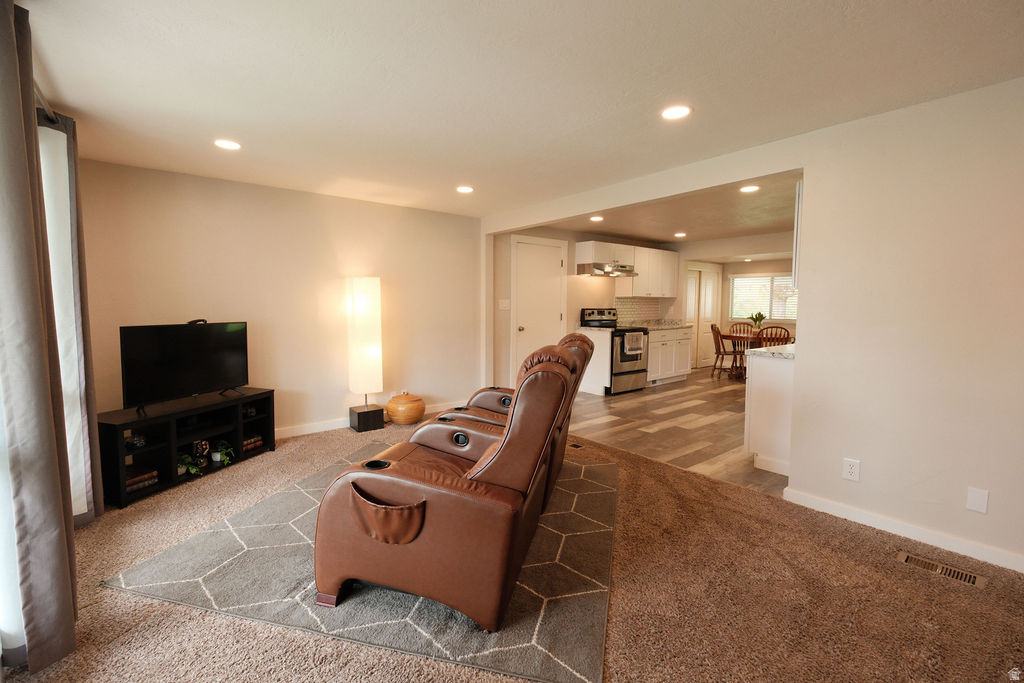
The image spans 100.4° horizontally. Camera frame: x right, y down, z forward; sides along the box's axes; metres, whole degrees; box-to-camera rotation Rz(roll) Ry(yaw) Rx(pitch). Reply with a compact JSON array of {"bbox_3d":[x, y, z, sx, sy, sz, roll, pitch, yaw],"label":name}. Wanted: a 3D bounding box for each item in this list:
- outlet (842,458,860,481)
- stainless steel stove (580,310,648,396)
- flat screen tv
[{"bbox_3d":[1.984,0.753,2.495,0.012,0.118,0.072,-4,6,-38],"label":"outlet"},{"bbox_3d":[1.502,0.135,6.261,0.770,1.190,0.660,-5,7,-40],"label":"stainless steel stove"},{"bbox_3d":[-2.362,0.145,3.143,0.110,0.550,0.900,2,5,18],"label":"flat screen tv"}]

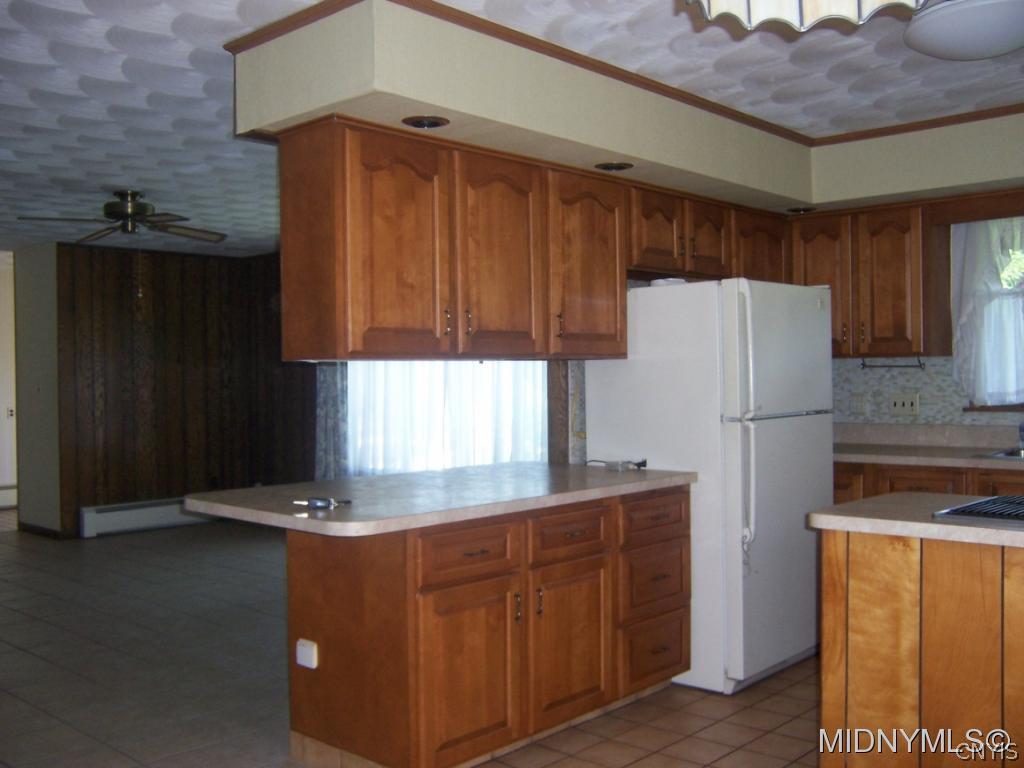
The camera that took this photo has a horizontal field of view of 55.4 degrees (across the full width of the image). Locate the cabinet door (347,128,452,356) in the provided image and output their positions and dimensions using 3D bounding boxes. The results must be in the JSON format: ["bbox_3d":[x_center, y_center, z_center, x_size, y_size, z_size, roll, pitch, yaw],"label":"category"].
[{"bbox_3d":[-0.398,-0.484,3.449,0.025,0.751,0.472,0,1,44],"label":"cabinet door"}]

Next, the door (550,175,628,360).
[{"bbox_3d":[0.325,-0.503,4.207,0.025,0.751,0.521,0,1,44],"label":"door"}]

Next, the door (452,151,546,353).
[{"bbox_3d":[-0.046,-0.493,3.818,0.025,0.751,0.507,0,1,44],"label":"door"}]

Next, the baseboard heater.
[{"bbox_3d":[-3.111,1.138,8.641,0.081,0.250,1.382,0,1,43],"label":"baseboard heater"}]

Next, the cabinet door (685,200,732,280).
[{"bbox_3d":[0.967,-0.720,4.883,0.025,0.350,0.406,0,1,44],"label":"cabinet door"}]

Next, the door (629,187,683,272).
[{"bbox_3d":[0.674,-0.713,4.575,0.025,0.350,0.421,0,1,44],"label":"door"}]

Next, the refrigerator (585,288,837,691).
[{"bbox_3d":[0.917,0.410,4.444,0.789,1.667,0.840,0,1,43],"label":"refrigerator"}]

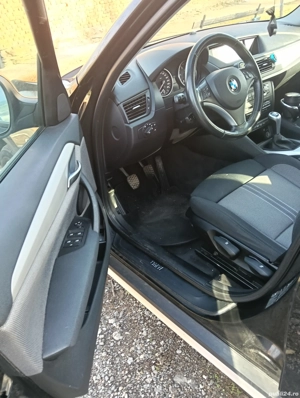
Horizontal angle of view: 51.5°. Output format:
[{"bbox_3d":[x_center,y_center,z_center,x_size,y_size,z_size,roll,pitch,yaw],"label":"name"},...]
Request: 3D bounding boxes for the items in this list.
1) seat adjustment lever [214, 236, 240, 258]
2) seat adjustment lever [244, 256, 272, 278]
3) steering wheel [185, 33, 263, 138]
[{"bbox_3d":[0.283,0.174,1.138,0.028,0.031,0.105,-32,52,-30],"label":"seat adjustment lever"},{"bbox_3d":[0.370,0.232,1.065,0.028,0.031,0.105,-32,52,-30],"label":"seat adjustment lever"},{"bbox_3d":[0.273,-0.407,1.154,0.375,0.372,0.085,-28,14,-30],"label":"steering wheel"}]

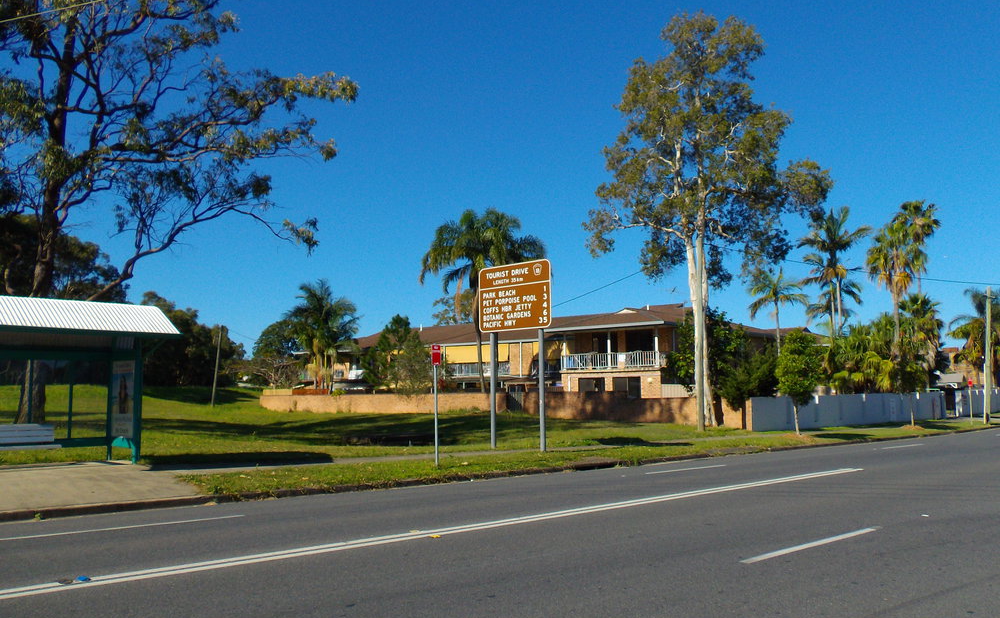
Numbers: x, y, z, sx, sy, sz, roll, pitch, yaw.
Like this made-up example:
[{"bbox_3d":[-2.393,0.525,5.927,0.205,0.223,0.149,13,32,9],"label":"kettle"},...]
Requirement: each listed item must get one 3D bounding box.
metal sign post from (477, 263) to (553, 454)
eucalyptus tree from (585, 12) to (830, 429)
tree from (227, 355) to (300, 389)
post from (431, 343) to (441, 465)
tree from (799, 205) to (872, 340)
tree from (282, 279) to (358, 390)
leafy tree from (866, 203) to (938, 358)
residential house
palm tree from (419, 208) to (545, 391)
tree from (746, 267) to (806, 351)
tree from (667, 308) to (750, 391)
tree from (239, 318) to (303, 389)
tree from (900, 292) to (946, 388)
[{"bbox_3d":[0.397,1.311,22.158,0.180,5.048,2.871,4,-7,-41],"label":"metal sign post"},{"bbox_3d":[9.147,-4.140,35.701,10.490,18.800,9.960,-2,-7,15],"label":"eucalyptus tree"},{"bbox_3d":[-22.176,5.996,75.839,6.660,3.460,6.660,1,-7,-16],"label":"tree"},{"bbox_3d":[-1.396,2.112,17.700,0.225,2.680,0.090,-3,-6,30],"label":"post"},{"bbox_3d":[21.145,0.024,50.809,4.190,13.200,4.190,-3,-7,23],"label":"tree"},{"bbox_3d":[-13.240,2.225,60.000,5.415,8.530,5.144,0,-5,0],"label":"tree"},{"bbox_3d":[24.647,-0.057,49.304,3.930,13.150,3.930,-4,-7,27],"label":"leafy tree"},{"bbox_3d":[3.841,4.660,65.027,15.000,7.600,34.000,5,-9,-42],"label":"residential house"},{"bbox_3d":[-1.246,-0.303,54.500,8.220,12.801,8.000,0,-5,0],"label":"palm tree"},{"bbox_3d":[16.415,1.939,47.573,3.460,8.750,3.460,-3,-7,19],"label":"tree"},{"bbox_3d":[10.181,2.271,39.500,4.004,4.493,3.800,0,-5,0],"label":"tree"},{"bbox_3d":[-19.377,3.867,68.000,5.716,6.137,5.431,0,-5,0],"label":"tree"},{"bbox_3d":[26.164,2.773,49.982,2.410,7.650,2.410,-4,-7,27],"label":"tree"}]

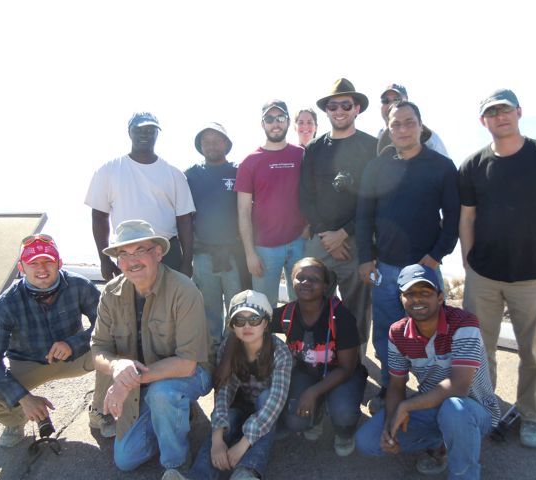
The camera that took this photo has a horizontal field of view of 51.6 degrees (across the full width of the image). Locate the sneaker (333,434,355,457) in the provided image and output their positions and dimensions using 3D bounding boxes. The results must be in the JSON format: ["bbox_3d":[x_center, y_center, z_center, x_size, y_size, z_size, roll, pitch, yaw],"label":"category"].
[{"bbox_3d":[0.390,1.020,2.926,0.105,0.110,0.270,0,9,3],"label":"sneaker"}]

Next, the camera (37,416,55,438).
[{"bbox_3d":[-1.106,0.920,2.750,0.100,0.125,0.085,-11,-14,-3],"label":"camera"}]

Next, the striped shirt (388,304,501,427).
[{"bbox_3d":[0.802,0.570,2.520,0.460,0.540,0.320,6,31,35],"label":"striped shirt"}]

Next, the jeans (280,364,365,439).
[{"bbox_3d":[0.290,0.839,2.900,0.440,0.370,0.520,1,10,6],"label":"jeans"}]

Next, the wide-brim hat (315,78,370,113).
[{"bbox_3d":[0.429,-0.822,3.177,0.300,0.145,0.330,3,2,16],"label":"wide-brim hat"}]

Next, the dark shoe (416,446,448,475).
[{"bbox_3d":[0.798,1.033,2.660,0.110,0.115,0.280,4,10,25],"label":"dark shoe"}]

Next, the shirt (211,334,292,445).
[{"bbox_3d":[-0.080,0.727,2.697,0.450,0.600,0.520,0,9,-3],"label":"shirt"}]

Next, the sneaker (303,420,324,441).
[{"bbox_3d":[0.240,0.992,3.073,0.105,0.115,0.265,2,9,12],"label":"sneaker"}]

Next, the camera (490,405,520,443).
[{"bbox_3d":[1.262,0.987,2.949,0.130,0.110,0.110,7,12,34],"label":"camera"}]

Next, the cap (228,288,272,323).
[{"bbox_3d":[-0.080,0.298,2.520,0.195,0.150,0.245,1,10,4],"label":"cap"}]

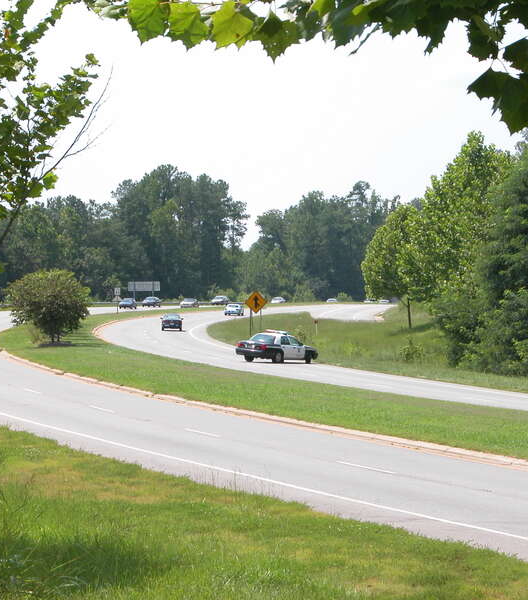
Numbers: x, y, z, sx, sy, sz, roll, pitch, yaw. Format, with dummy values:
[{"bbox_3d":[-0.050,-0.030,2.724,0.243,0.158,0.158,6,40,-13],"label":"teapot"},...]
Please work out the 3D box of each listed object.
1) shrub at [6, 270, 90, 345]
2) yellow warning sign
[{"bbox_3d":[-13.595,0.366,156.000,5.300,4.700,5.200,0,0,0],"label":"shrub"},{"bbox_3d":[-0.624,0.158,186.000,1.660,1.660,0.050,0,0,-6],"label":"yellow warning sign"}]

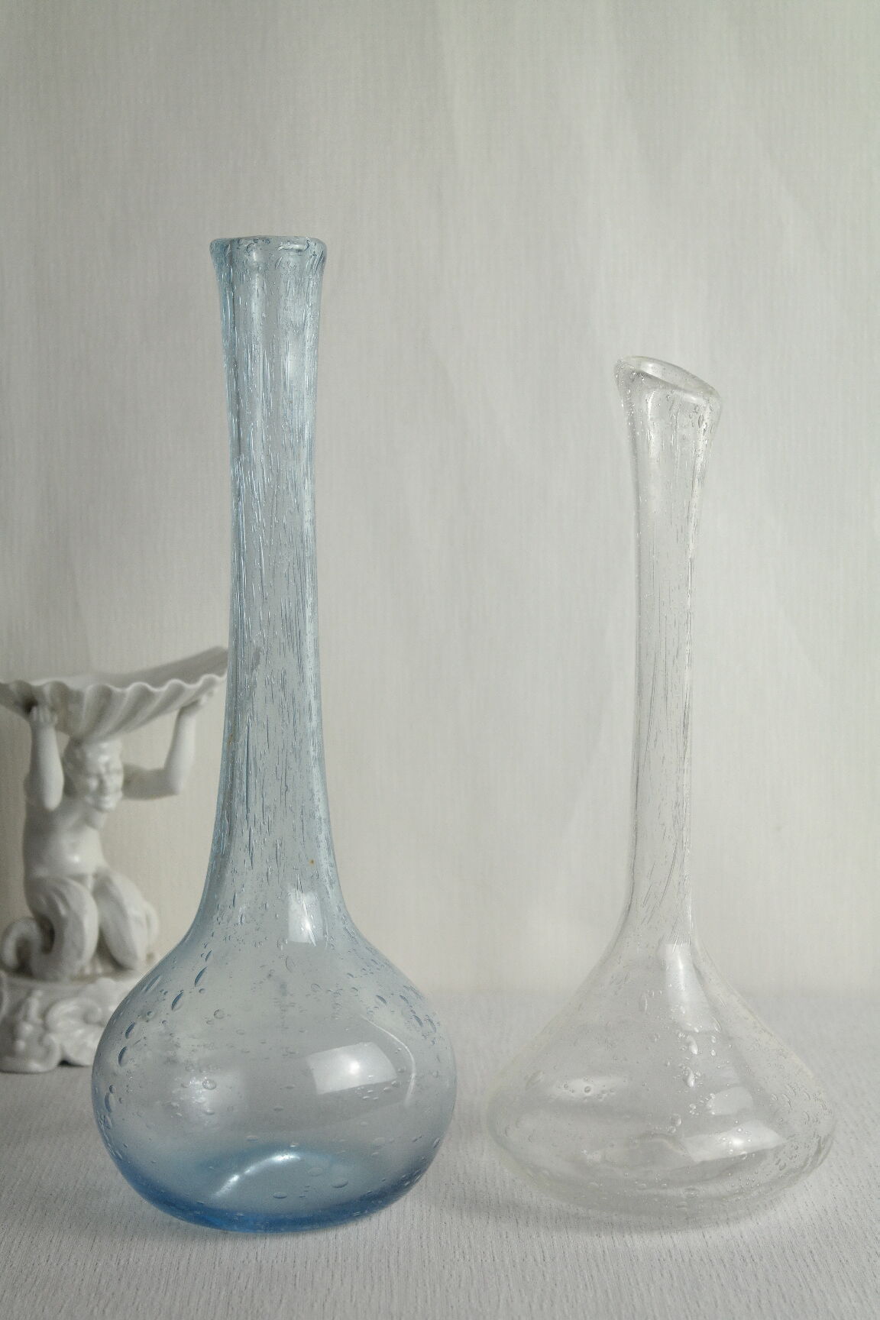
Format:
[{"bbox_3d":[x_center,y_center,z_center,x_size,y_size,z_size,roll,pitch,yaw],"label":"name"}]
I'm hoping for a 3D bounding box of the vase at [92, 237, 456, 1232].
[{"bbox_3d":[-0.063,0.028,1.065,0.140,0.370,0.140,0,7,0],"label":"vase"}]

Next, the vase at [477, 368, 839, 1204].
[{"bbox_3d":[0.085,0.049,1.082,0.136,0.326,0.136,0,7,0],"label":"vase"}]

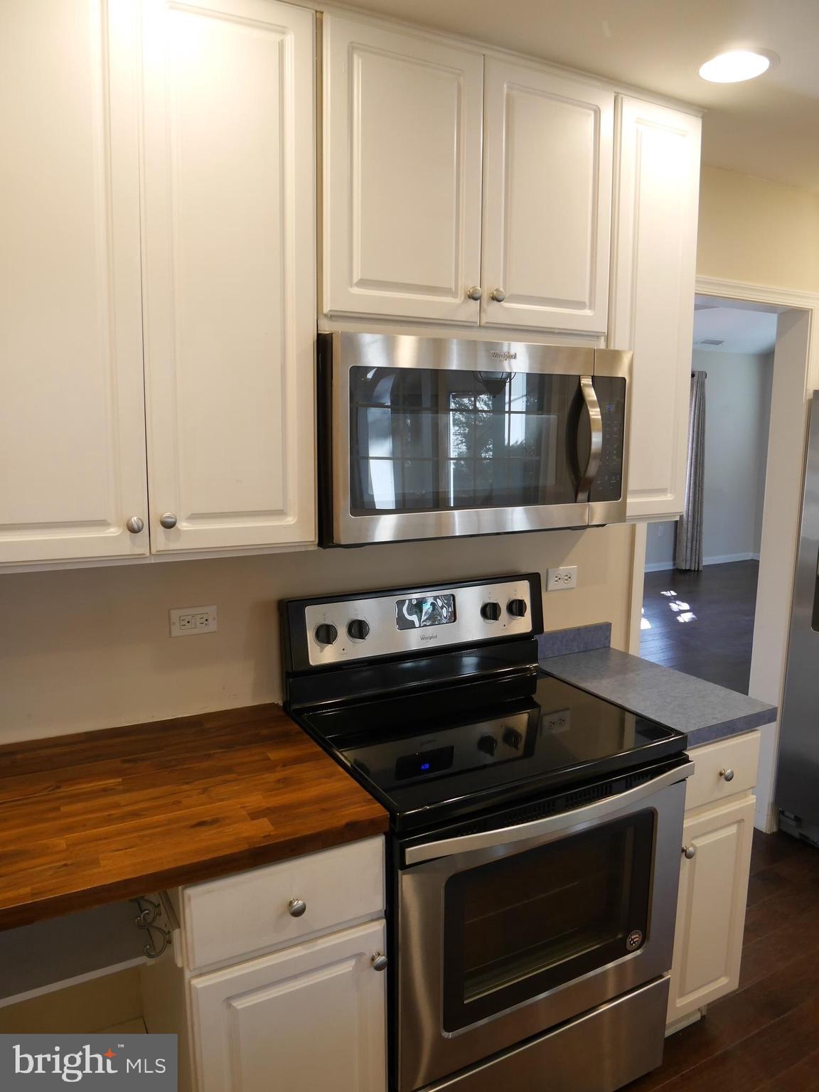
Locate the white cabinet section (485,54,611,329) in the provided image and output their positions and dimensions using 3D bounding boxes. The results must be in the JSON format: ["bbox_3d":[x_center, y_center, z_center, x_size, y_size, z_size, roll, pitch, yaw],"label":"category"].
[{"bbox_3d":[0.245,-0.799,1.875,0.370,0.558,0.330,-5,10,-27],"label":"white cabinet section"}]

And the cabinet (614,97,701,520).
[{"bbox_3d":[0.547,-0.599,2.072,0.299,1.030,0.326,-5,10,-27],"label":"cabinet"}]

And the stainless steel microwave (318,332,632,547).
[{"bbox_3d":[0.099,-0.258,1.823,0.761,0.416,0.440,-5,10,-27],"label":"stainless steel microwave"}]

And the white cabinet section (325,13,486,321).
[{"bbox_3d":[-0.082,-0.772,1.704,0.371,0.558,0.330,-5,10,-27],"label":"white cabinet section"}]

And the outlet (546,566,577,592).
[{"bbox_3d":[0.469,0.101,2.320,0.114,0.070,0.009,-5,10,-27],"label":"outlet"}]

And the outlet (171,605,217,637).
[{"bbox_3d":[-0.514,0.181,1.813,0.112,0.069,0.009,-5,10,-27],"label":"outlet"}]

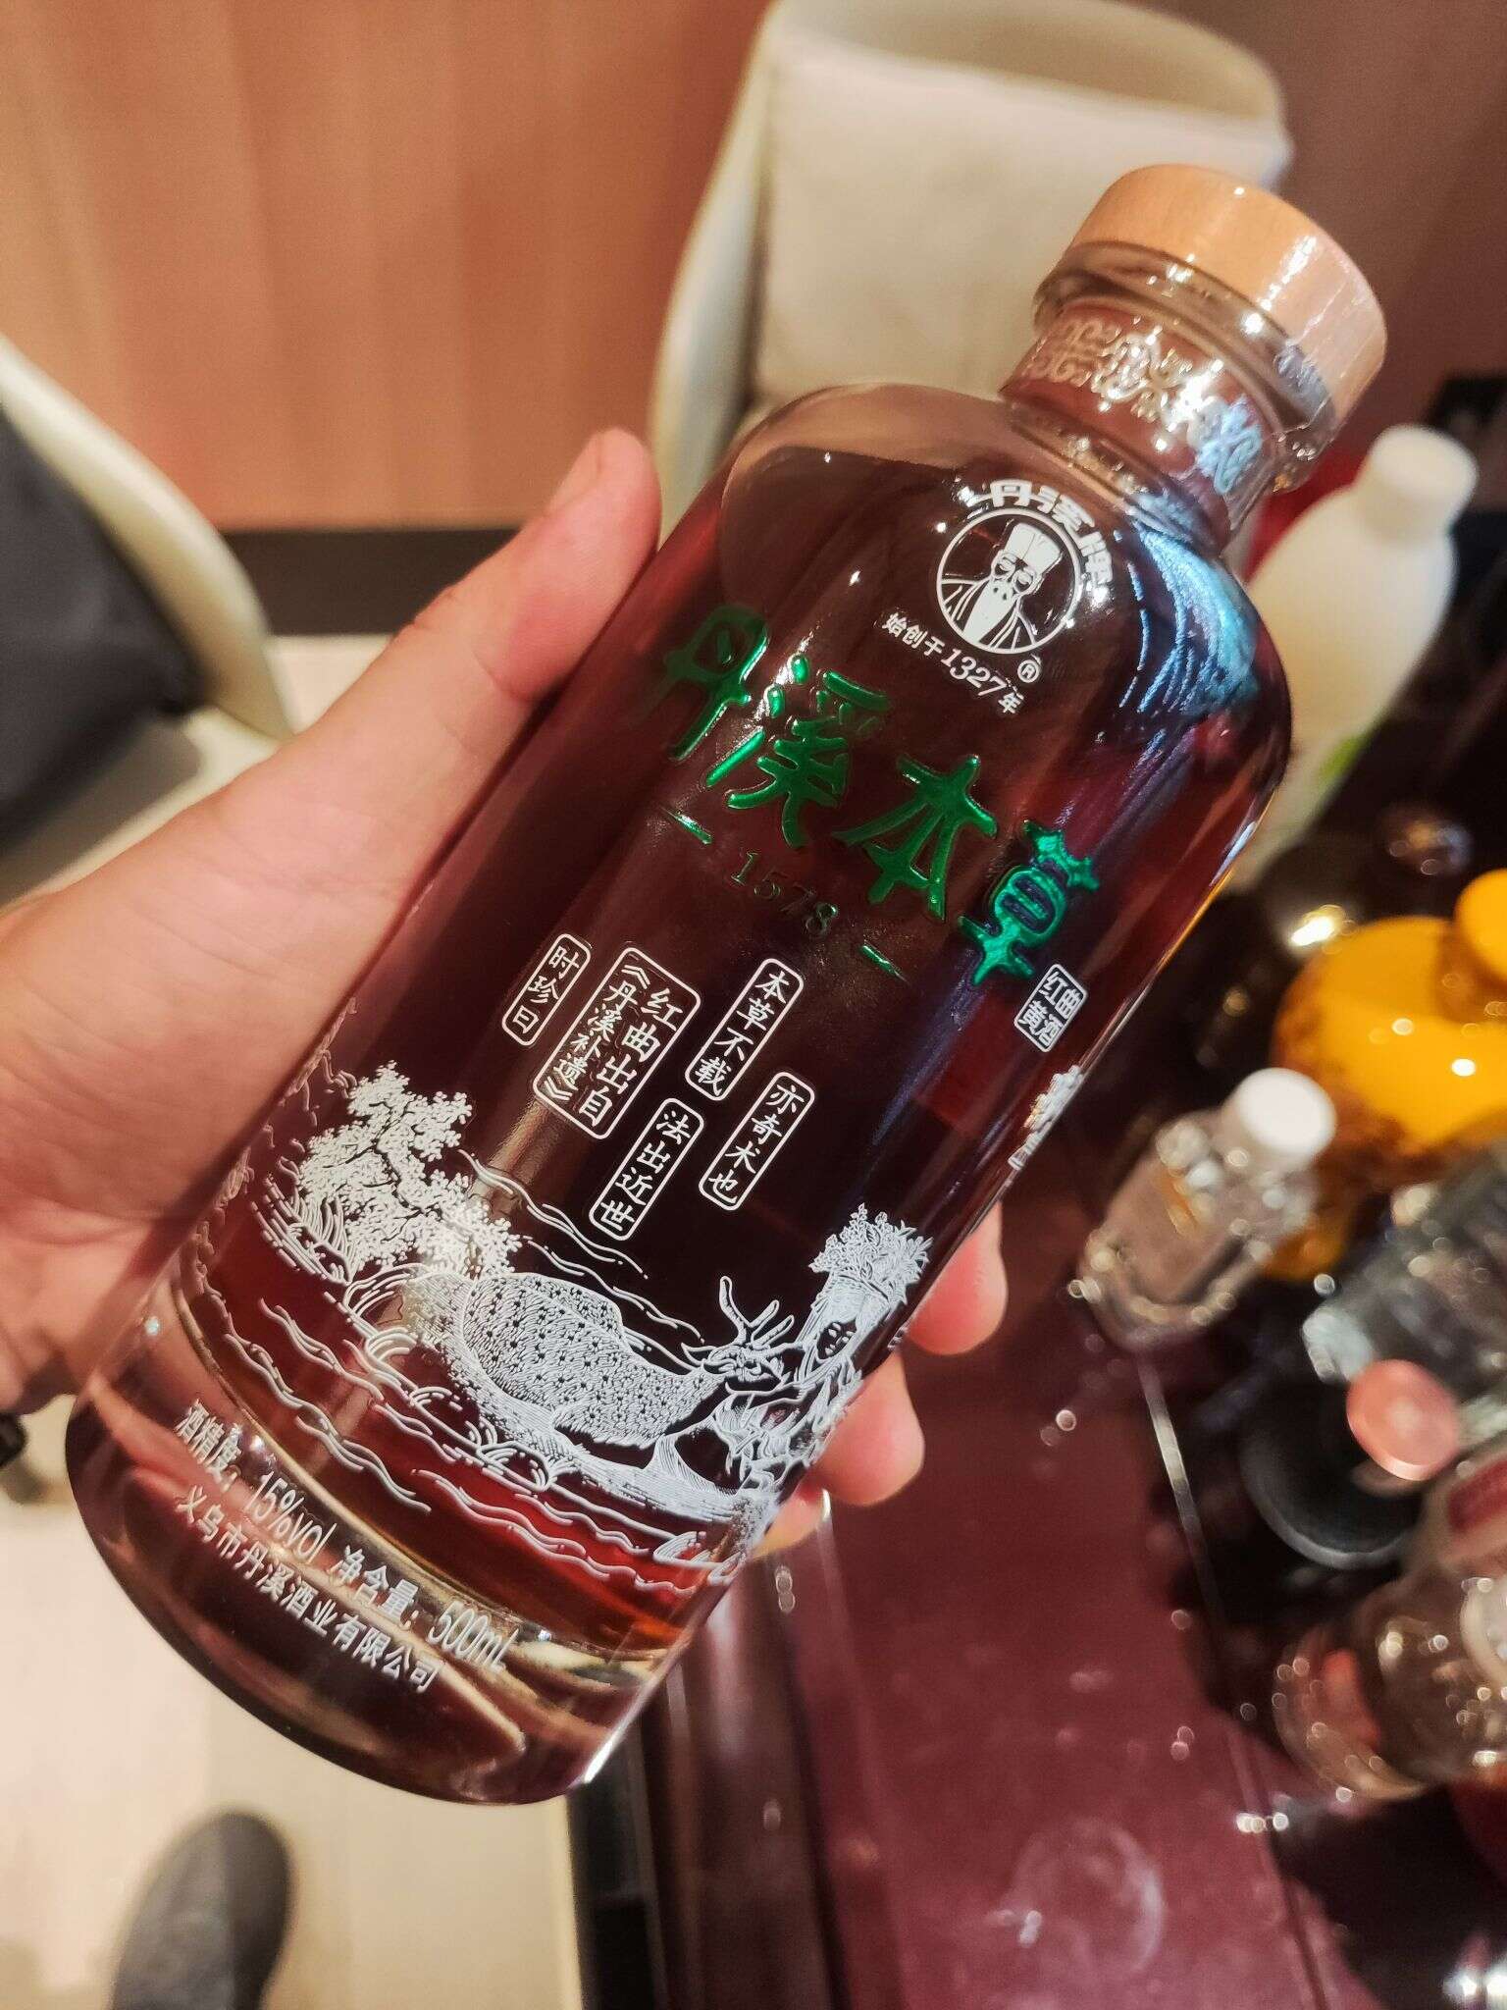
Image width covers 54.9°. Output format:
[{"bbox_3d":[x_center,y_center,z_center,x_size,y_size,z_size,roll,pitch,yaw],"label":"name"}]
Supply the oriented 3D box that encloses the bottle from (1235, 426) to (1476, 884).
[{"bbox_3d":[0.228,-0.138,0.603,0.071,0.203,0.071,12,54,0],"label":"bottle"}]

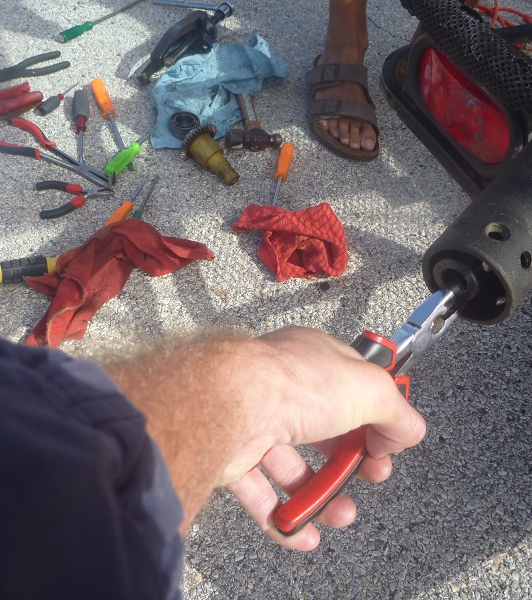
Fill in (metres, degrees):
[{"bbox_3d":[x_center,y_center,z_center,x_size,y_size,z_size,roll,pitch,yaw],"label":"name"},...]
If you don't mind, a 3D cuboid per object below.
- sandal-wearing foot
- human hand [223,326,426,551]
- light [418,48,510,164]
[{"bbox_3d":[0.122,-0.341,1.042,0.109,0.100,0.265,-2,47,-2],"label":"sandal-wearing foot"},{"bbox_3d":[0.036,0.081,0.385,0.120,0.100,0.095,-10,41,-47],"label":"human hand"},{"bbox_3d":[0.182,-0.179,0.592,0.036,0.056,0.160,-13,48,-12],"label":"light"}]

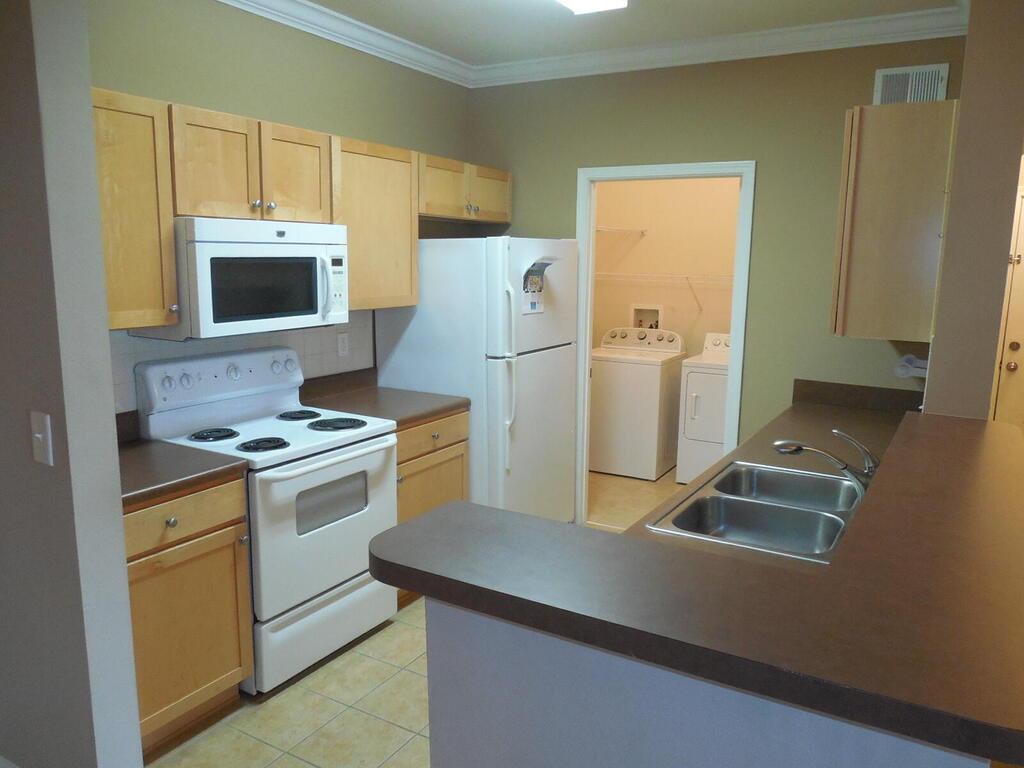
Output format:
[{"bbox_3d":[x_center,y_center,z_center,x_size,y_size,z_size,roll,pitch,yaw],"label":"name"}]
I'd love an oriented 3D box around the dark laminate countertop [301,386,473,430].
[{"bbox_3d":[-0.618,0.111,3.584,0.625,0.042,0.590,7,11,30],"label":"dark laminate countertop"}]

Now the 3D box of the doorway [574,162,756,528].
[{"bbox_3d":[0.807,-0.143,4.174,0.996,2.097,0.125,7,11,30],"label":"doorway"}]

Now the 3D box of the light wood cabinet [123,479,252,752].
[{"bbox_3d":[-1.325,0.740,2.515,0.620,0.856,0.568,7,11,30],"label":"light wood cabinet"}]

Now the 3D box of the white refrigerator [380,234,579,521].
[{"bbox_3d":[-0.171,0.055,4.101,0.820,1.695,0.754,7,11,30],"label":"white refrigerator"}]

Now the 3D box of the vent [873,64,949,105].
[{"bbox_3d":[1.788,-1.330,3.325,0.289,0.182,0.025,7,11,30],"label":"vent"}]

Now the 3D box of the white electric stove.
[{"bbox_3d":[-0.949,0.486,3.044,0.660,1.183,0.765,7,11,30],"label":"white electric stove"}]

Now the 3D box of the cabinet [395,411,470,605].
[{"bbox_3d":[-0.629,0.553,3.660,0.620,0.856,0.585,7,11,30],"label":"cabinet"}]

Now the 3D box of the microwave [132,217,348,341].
[{"bbox_3d":[-1.052,-0.433,2.957,0.405,0.410,0.756,7,11,30],"label":"microwave"}]

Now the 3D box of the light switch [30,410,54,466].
[{"bbox_3d":[-1.102,0.127,1.730,0.074,0.118,0.012,7,11,30],"label":"light switch"}]

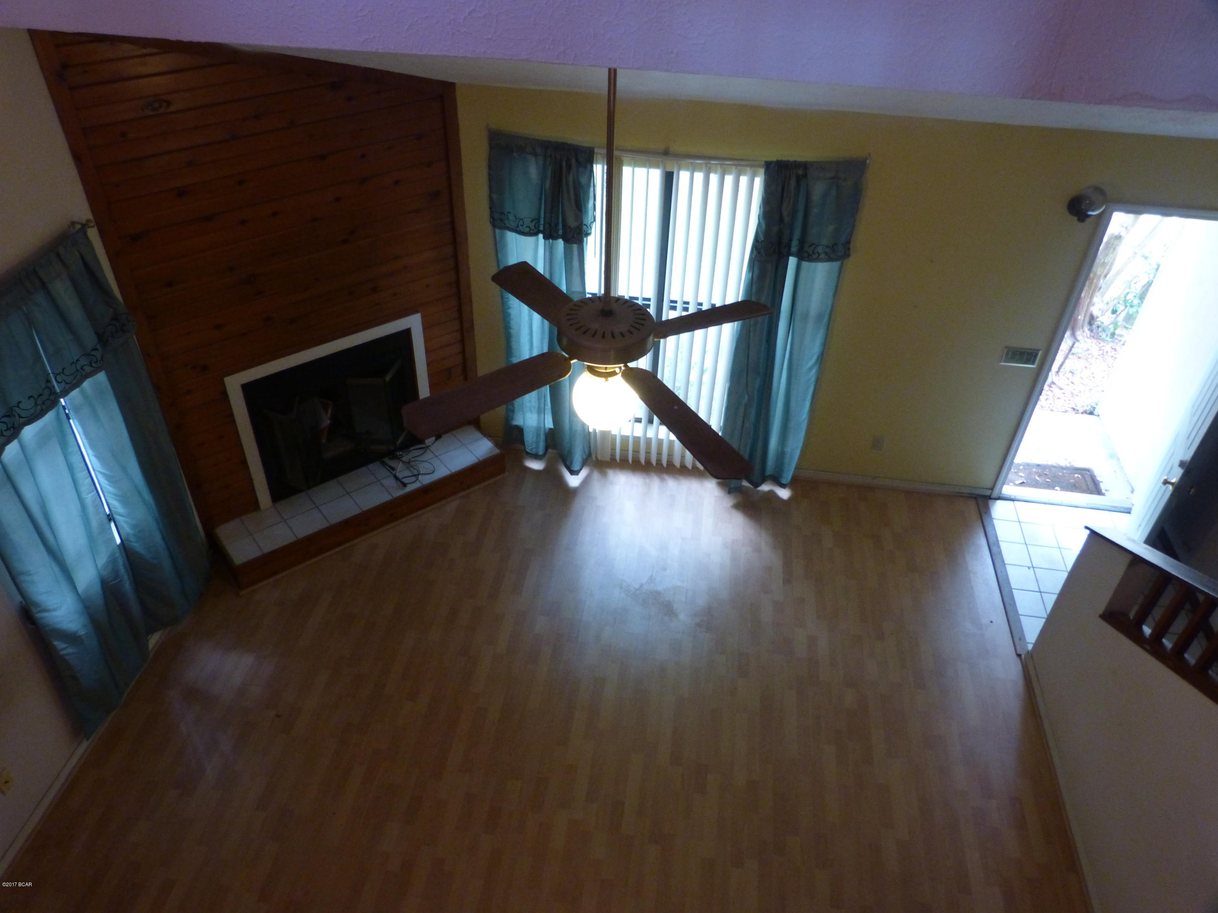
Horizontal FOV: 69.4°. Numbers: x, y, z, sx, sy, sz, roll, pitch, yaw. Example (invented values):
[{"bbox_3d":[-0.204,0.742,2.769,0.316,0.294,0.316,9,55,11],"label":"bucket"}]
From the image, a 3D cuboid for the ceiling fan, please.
[{"bbox_3d":[0.000,-0.579,2.559,1.100,1.300,1.120,6,39,6],"label":"ceiling fan"}]

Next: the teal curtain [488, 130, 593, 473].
[{"bbox_3d":[-0.391,-0.858,5.447,0.600,2.200,0.170,6,39,6],"label":"teal curtain"}]

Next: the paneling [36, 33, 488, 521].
[{"bbox_3d":[-1.602,-0.951,4.804,1.890,2.880,0.090,-25,46,-30],"label":"paneling"}]

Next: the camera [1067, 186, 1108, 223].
[{"bbox_3d":[2.492,-1.314,4.574,0.160,0.150,0.150,6,39,6],"label":"camera"}]

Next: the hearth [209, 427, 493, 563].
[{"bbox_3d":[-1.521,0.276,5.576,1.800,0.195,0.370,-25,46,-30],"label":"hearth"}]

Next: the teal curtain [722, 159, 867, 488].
[{"bbox_3d":[1.065,-0.694,5.305,0.550,2.200,0.170,6,39,6],"label":"teal curtain"}]

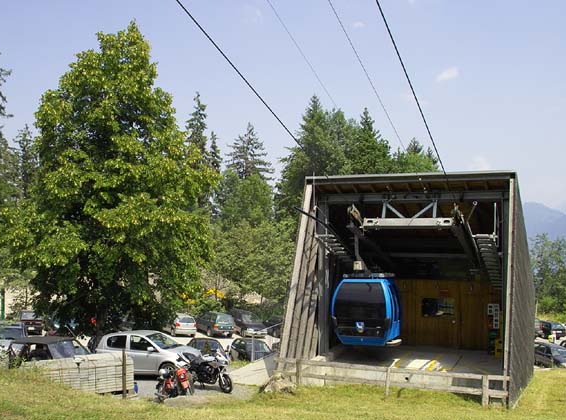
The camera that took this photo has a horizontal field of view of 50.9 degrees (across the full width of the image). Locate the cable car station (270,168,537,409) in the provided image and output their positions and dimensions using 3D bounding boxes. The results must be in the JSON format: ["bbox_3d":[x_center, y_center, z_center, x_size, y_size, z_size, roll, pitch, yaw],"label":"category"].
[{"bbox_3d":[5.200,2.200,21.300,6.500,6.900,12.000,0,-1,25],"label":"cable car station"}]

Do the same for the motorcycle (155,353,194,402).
[{"bbox_3d":[-2.849,4.324,15.575,0.800,1.150,1.950,2,-3,-35],"label":"motorcycle"}]

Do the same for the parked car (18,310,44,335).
[{"bbox_3d":[-17.934,7.760,42.469,1.660,1.450,4.200,1,-3,-24],"label":"parked car"}]

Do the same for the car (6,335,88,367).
[{"bbox_3d":[-7.078,4.844,18.969,3.500,1.450,1.600,0,-3,18],"label":"car"}]

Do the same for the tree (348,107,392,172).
[{"bbox_3d":[8.400,-0.200,58.000,5.600,19.400,5.600,0,-1,0],"label":"tree"}]

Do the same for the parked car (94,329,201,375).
[{"bbox_3d":[-4.777,4.944,20.768,3.620,1.500,1.660,0,-2,6],"label":"parked car"}]

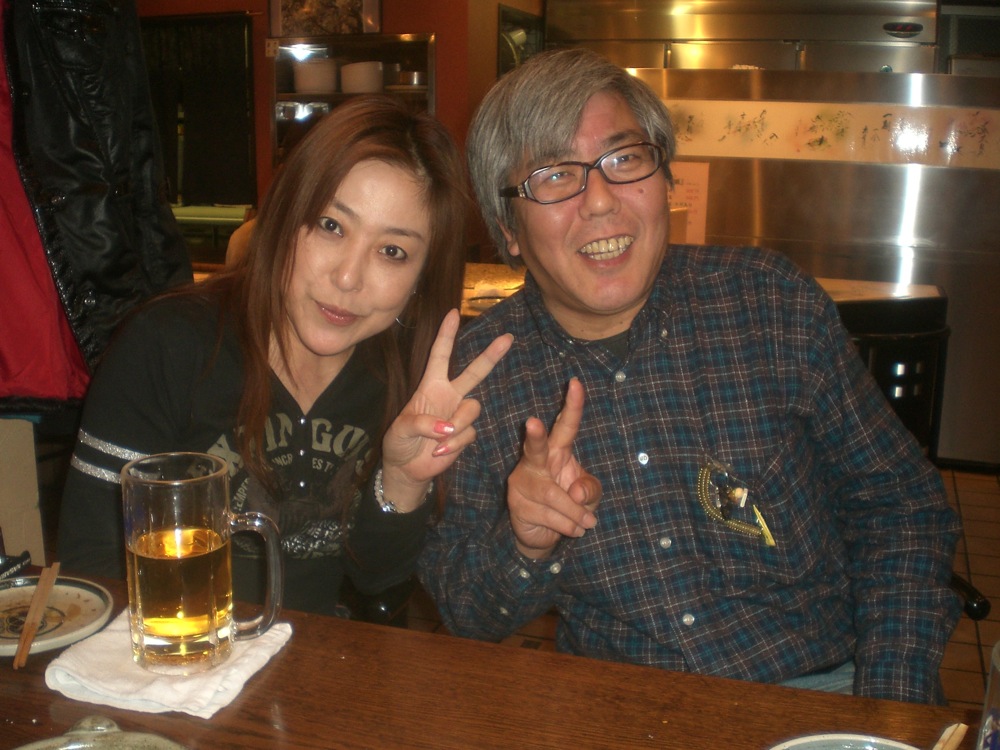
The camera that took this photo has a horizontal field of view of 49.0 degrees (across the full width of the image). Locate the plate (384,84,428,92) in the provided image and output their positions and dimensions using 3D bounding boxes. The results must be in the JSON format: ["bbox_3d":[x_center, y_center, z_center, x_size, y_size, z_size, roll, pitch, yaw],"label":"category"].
[{"bbox_3d":[-0.375,-1.176,4.500,0.195,0.026,0.195,1,11,0],"label":"plate"}]

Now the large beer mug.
[{"bbox_3d":[-0.231,0.145,0.865,0.119,0.153,0.080,-2,12,-17],"label":"large beer mug"}]

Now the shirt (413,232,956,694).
[{"bbox_3d":[0.200,0.120,1.130,0.520,0.490,0.330,-3,12,12],"label":"shirt"}]

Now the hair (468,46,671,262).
[{"bbox_3d":[0.071,-0.218,1.100,0.192,0.210,0.220,-14,12,-2],"label":"hair"}]

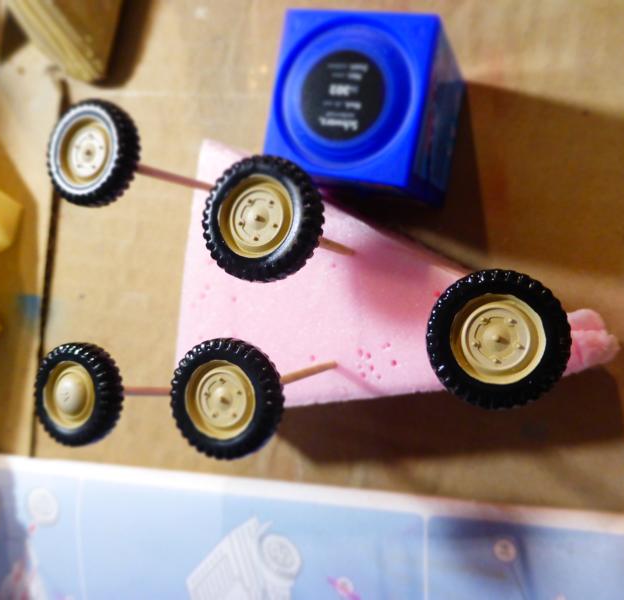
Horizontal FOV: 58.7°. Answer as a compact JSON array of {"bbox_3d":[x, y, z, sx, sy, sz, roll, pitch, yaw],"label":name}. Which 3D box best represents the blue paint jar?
[{"bbox_3d":[0.015,-0.045,0.139,0.034,0.046,0.034,13,99,20],"label":"blue paint jar"}]

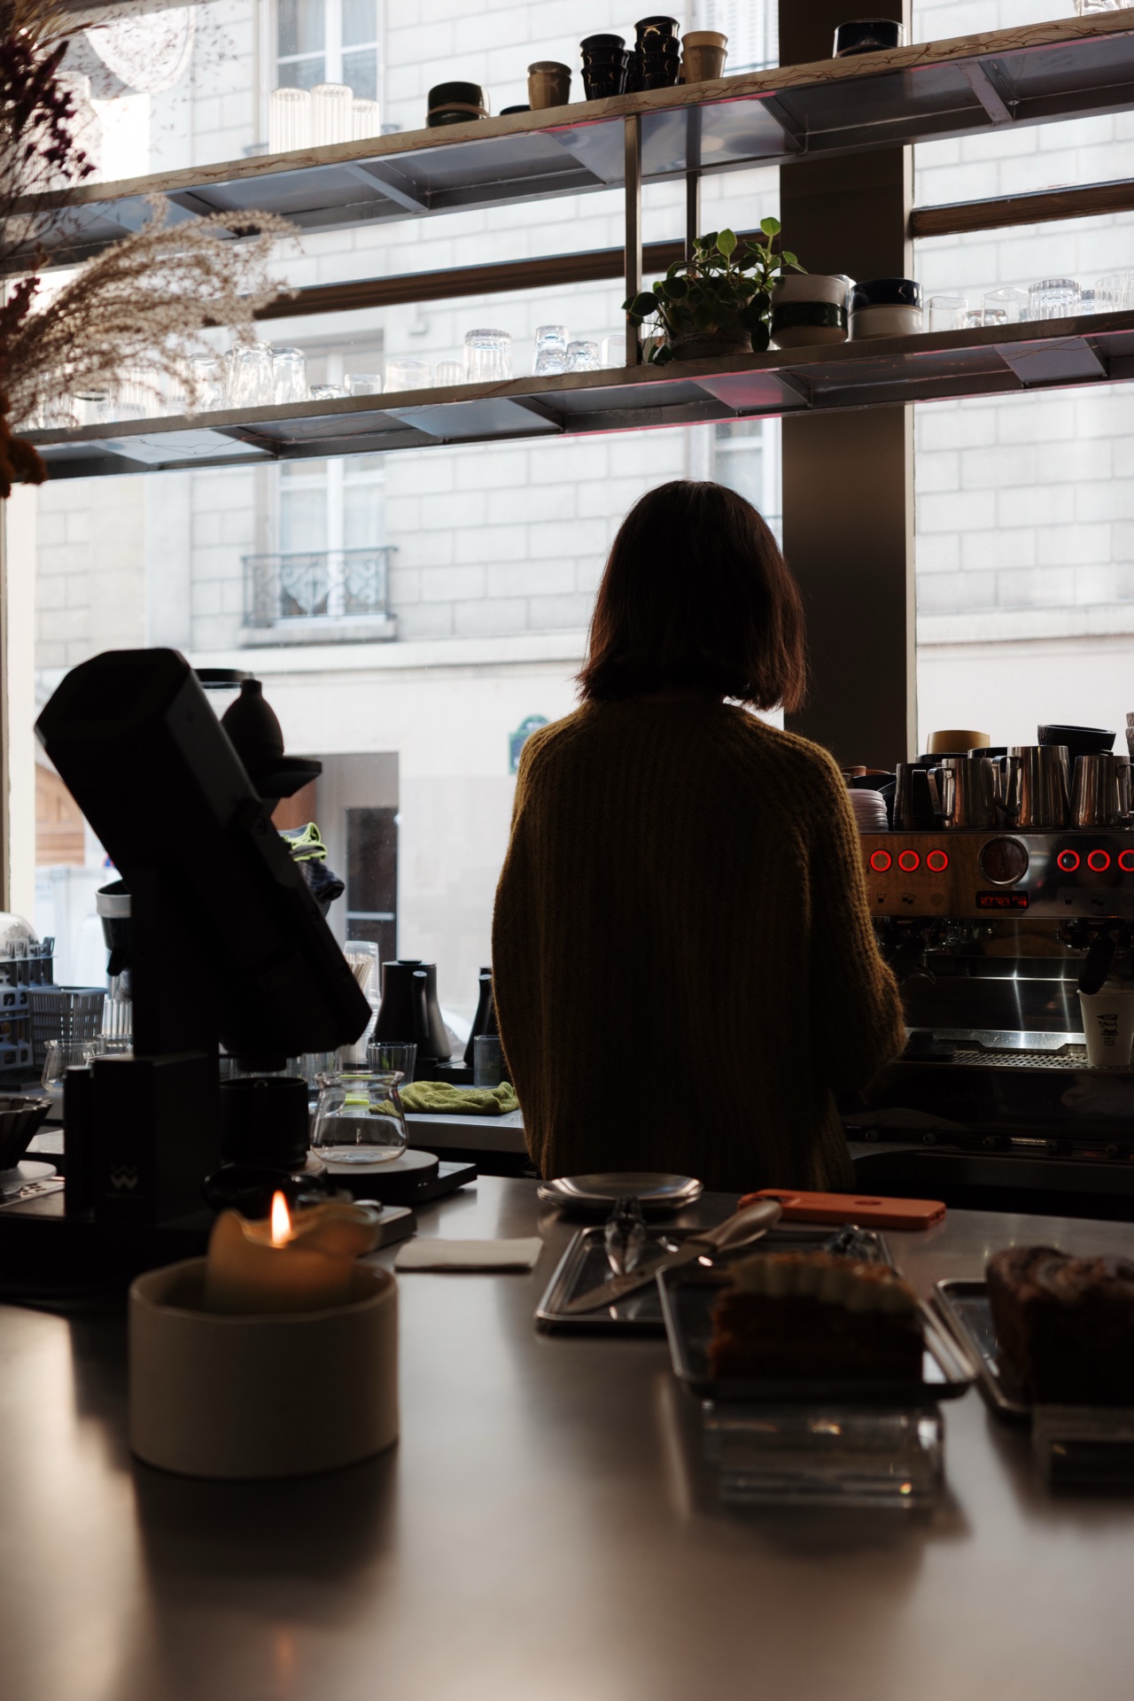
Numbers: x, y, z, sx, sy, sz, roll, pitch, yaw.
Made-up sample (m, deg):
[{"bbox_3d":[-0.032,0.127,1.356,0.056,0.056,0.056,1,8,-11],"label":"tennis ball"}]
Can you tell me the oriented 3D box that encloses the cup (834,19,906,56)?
[{"bbox_3d":[0.441,-1.157,2.752,0.102,0.065,0.102,0,0,0],"label":"cup"}]

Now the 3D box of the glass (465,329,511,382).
[{"bbox_3d":[-0.135,-0.832,3.240,0.081,0.102,0.081,0,0,0],"label":"glass"}]

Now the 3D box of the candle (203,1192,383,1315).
[{"bbox_3d":[-0.139,0.225,0.950,0.088,0.106,0.086,0,0,23],"label":"candle"}]

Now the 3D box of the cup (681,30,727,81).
[{"bbox_3d":[0.225,-1.270,3.090,0.075,0.100,0.075,0,0,0],"label":"cup"}]

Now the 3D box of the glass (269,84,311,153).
[{"bbox_3d":[-0.499,-1.291,3.400,0.074,0.142,0.074,0,0,0],"label":"glass"}]

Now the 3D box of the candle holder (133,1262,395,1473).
[{"bbox_3d":[-0.149,0.253,0.935,0.131,0.073,0.131,0,0,0],"label":"candle holder"}]

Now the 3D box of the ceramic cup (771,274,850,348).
[{"bbox_3d":[0.354,-0.771,2.752,0.111,0.100,0.111,0,0,0],"label":"ceramic cup"}]

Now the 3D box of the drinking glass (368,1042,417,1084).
[{"bbox_3d":[-0.275,0.346,2.970,0.077,0.085,0.077,0,0,0],"label":"drinking glass"}]

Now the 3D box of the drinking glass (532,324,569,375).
[{"bbox_3d":[-0.023,-0.766,2.945,0.055,0.088,0.055,0,0,0],"label":"drinking glass"}]

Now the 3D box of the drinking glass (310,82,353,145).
[{"bbox_3d":[-0.420,-1.290,3.370,0.075,0.141,0.075,0,0,0],"label":"drinking glass"}]

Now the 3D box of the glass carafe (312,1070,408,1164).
[{"bbox_3d":[-0.178,0.231,1.630,0.084,0.074,0.084,0,0,0],"label":"glass carafe"}]

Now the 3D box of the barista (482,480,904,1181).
[{"bbox_3d":[0.153,0.435,2.150,0.470,1.700,0.380,0,0,21],"label":"barista"}]

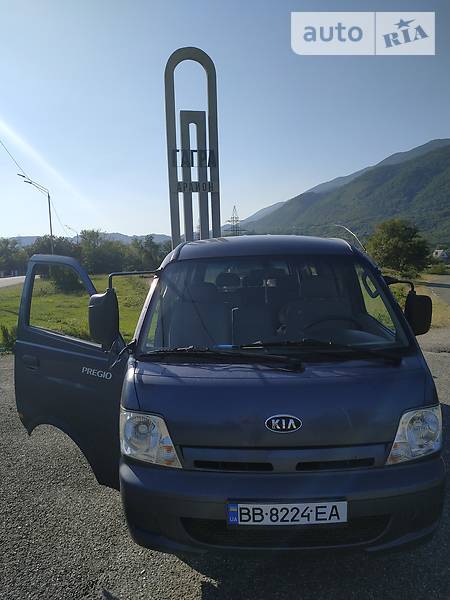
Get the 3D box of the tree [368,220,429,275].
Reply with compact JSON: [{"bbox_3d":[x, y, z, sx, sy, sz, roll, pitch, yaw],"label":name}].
[{"bbox_3d":[14.928,-4.543,36.000,5.200,4.800,5.000,1,6,24],"label":"tree"}]

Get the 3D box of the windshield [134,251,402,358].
[{"bbox_3d":[0.258,0.017,2.531,1.500,0.740,0.170,-2,-37,1],"label":"windshield"}]

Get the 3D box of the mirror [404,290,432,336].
[{"bbox_3d":[1.206,0.087,2.600,0.190,0.290,0.120,-1,6,7],"label":"mirror"}]

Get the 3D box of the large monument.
[{"bbox_3d":[-1.742,-7.559,24.471,3.100,13.680,0.600,-2,6,-6],"label":"large monument"}]

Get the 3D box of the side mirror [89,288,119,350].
[{"bbox_3d":[-0.669,0.108,2.300,0.180,0.330,0.130,-2,6,-5],"label":"side mirror"}]

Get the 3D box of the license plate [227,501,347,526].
[{"bbox_3d":[0.276,0.942,1.840,0.525,0.113,0.020,-2,17,1],"label":"license plate"}]

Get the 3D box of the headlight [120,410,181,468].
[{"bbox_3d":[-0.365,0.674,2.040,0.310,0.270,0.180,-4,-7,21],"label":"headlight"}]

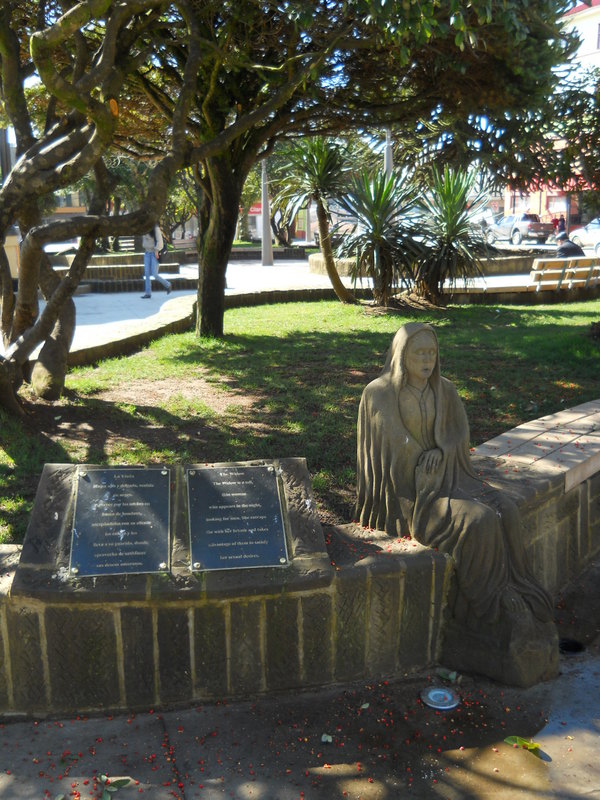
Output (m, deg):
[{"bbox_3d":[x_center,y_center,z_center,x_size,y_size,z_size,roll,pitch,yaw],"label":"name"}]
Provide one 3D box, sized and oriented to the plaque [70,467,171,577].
[{"bbox_3d":[-0.592,0.402,2.860,0.312,0.015,0.400,-1,51,-7],"label":"plaque"}]

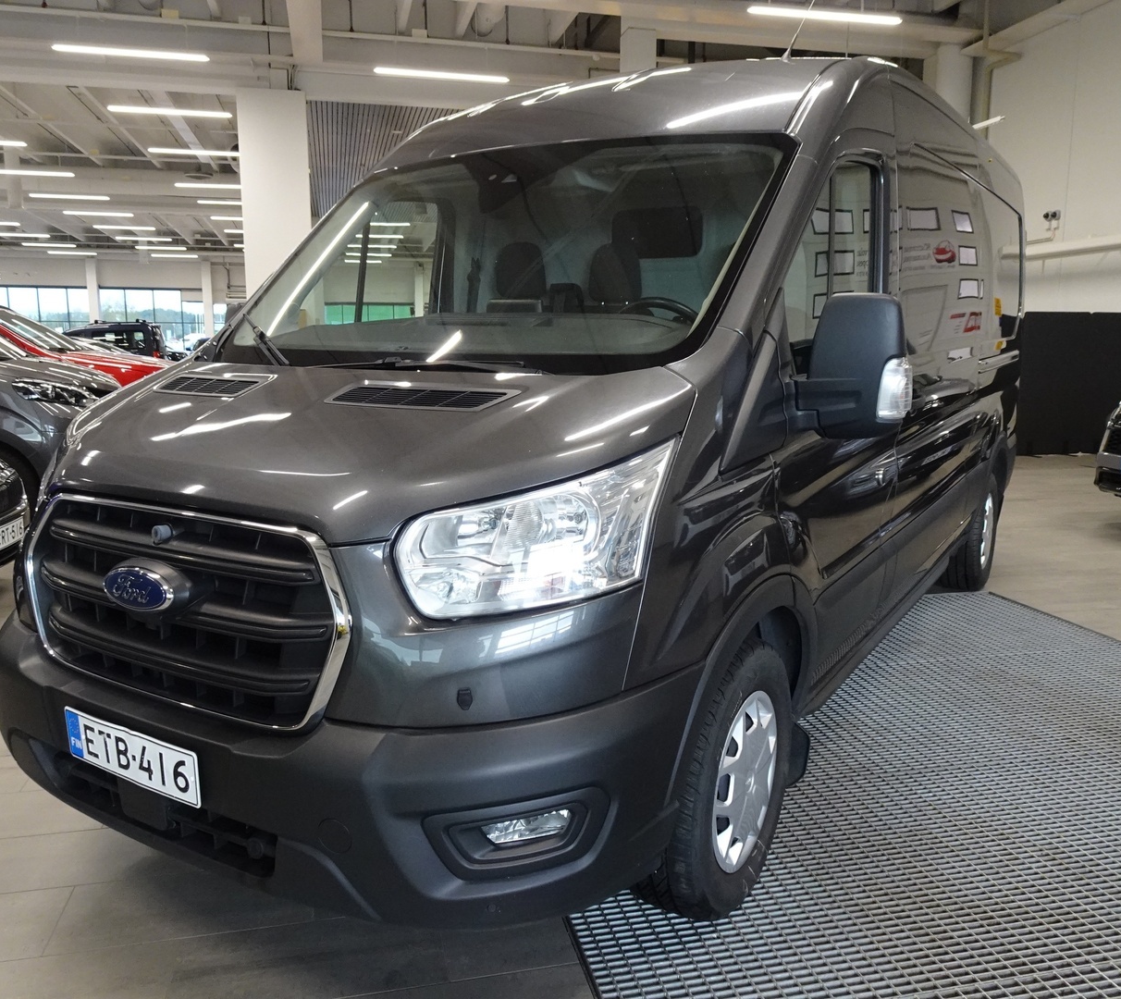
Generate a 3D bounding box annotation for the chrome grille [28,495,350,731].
[{"bbox_3d":[-0.830,0.216,1.920,1.050,0.390,0.135,6,11,32],"label":"chrome grille"}]

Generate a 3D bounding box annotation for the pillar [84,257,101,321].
[{"bbox_3d":[-16.699,-6.253,33.206,0.330,4.566,0.340,-2,9,-14],"label":"pillar"}]

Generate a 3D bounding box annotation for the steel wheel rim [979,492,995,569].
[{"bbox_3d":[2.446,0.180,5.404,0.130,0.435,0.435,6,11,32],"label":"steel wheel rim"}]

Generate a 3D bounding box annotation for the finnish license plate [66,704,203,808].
[{"bbox_3d":[-0.878,0.518,1.881,0.442,0.118,0.012,6,12,32],"label":"finnish license plate"}]

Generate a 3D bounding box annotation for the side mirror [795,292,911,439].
[{"bbox_3d":[0.738,-0.338,2.330,0.275,0.360,0.185,6,11,32],"label":"side mirror"}]

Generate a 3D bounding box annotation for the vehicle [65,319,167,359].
[{"bbox_3d":[-11.800,-3.240,22.000,4.300,1.920,1.840,-2,10,-15],"label":"vehicle"}]

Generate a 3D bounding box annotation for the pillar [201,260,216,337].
[{"bbox_3d":[-12.922,-6.379,34.118,0.310,4.530,0.320,-2,9,-14],"label":"pillar"}]

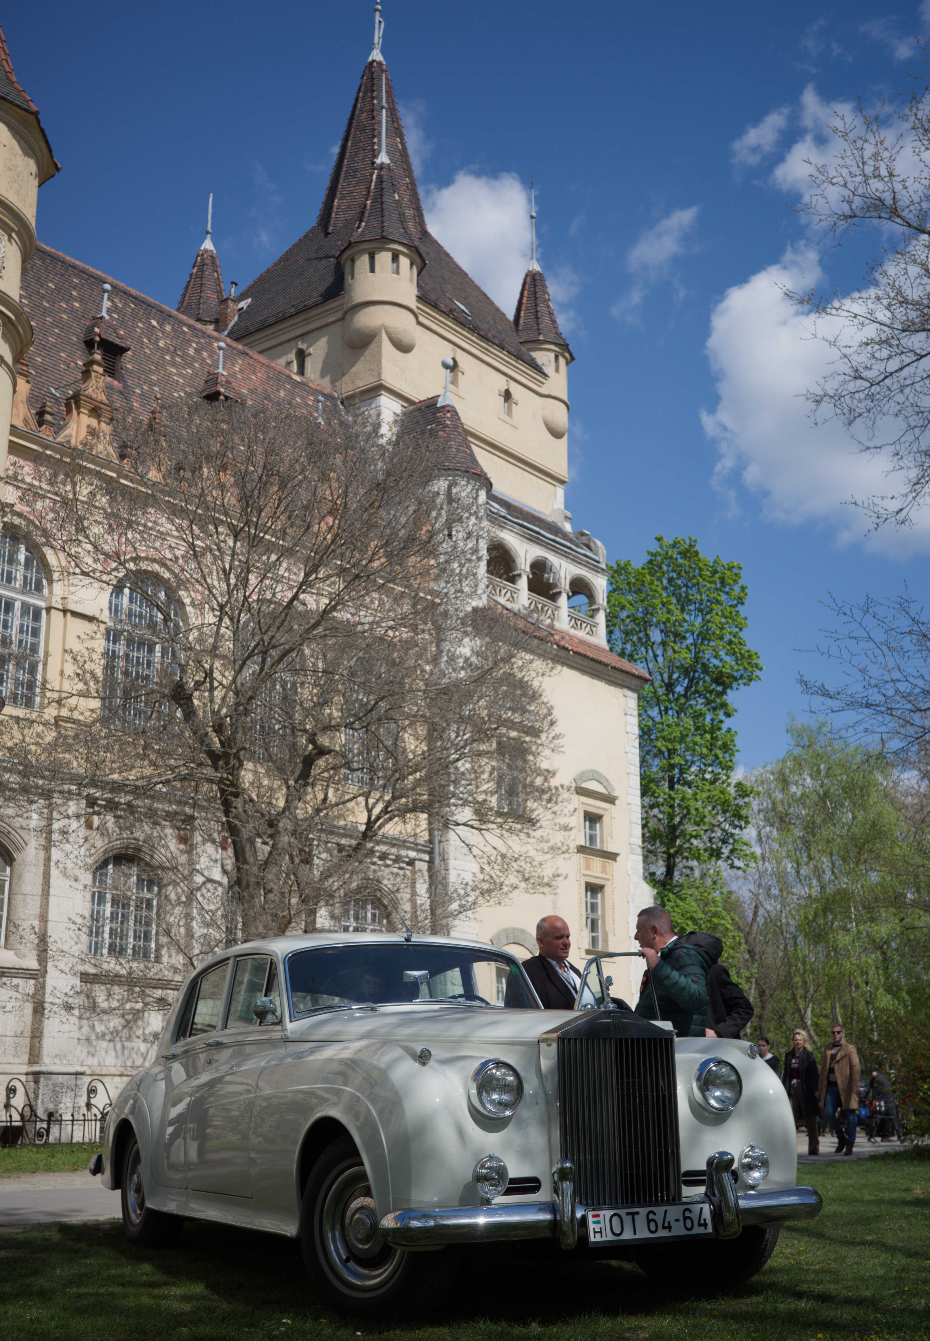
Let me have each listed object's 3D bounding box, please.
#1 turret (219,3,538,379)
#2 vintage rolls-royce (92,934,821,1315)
[{"bbox_3d":[-3.673,-19.830,63.710,11.050,17.870,11.637,-12,-20,36],"label":"turret"},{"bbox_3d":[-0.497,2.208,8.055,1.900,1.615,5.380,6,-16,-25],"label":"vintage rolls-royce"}]

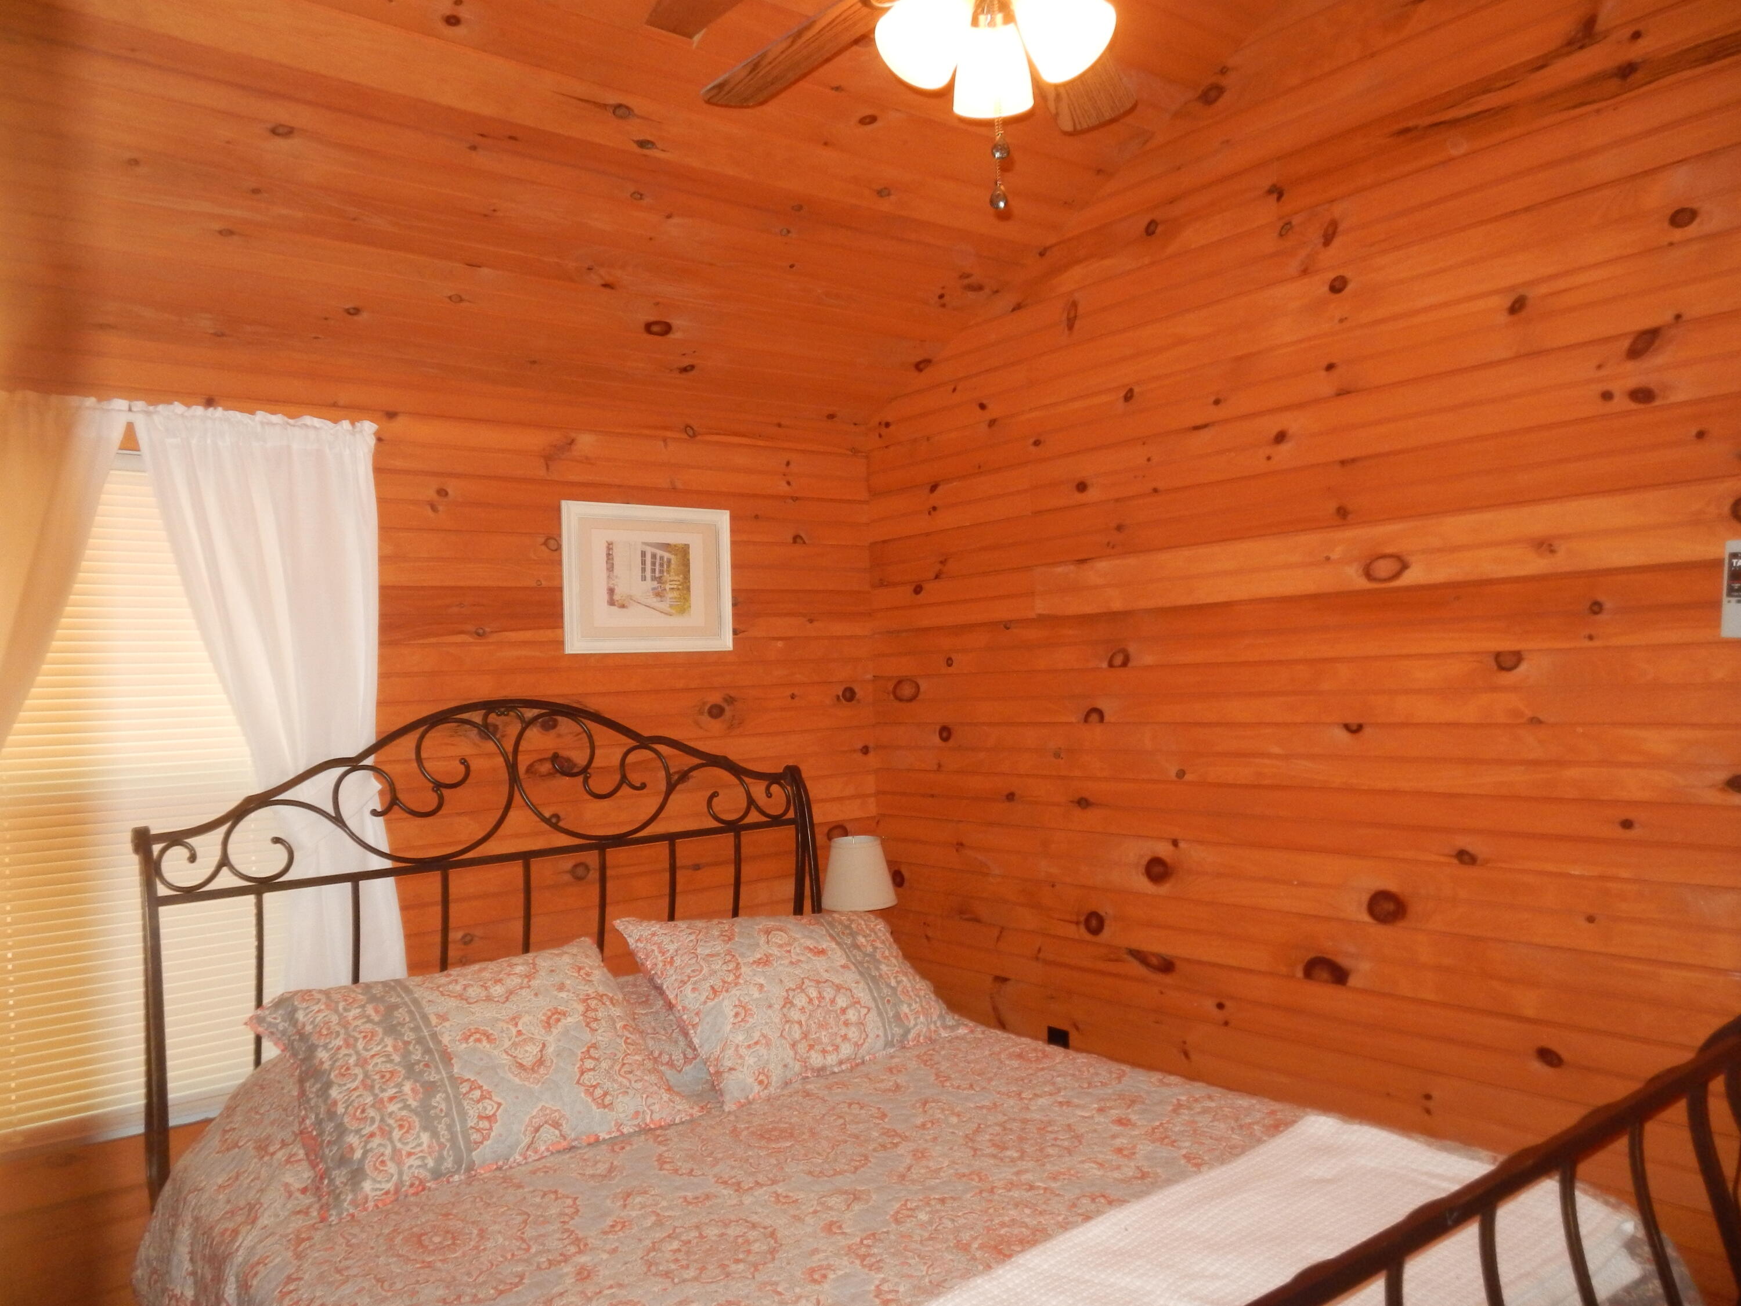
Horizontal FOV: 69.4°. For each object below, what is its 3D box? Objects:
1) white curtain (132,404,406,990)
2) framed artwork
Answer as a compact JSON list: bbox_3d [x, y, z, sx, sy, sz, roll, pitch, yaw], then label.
[{"bbox_3d":[-1.228,0.281,2.610,0.502,1.560,0.100,-1,-2,-39],"label":"white curtain"},{"bbox_3d":[-0.569,-0.188,3.231,0.483,0.375,0.025,-1,-2,-39],"label":"framed artwork"}]

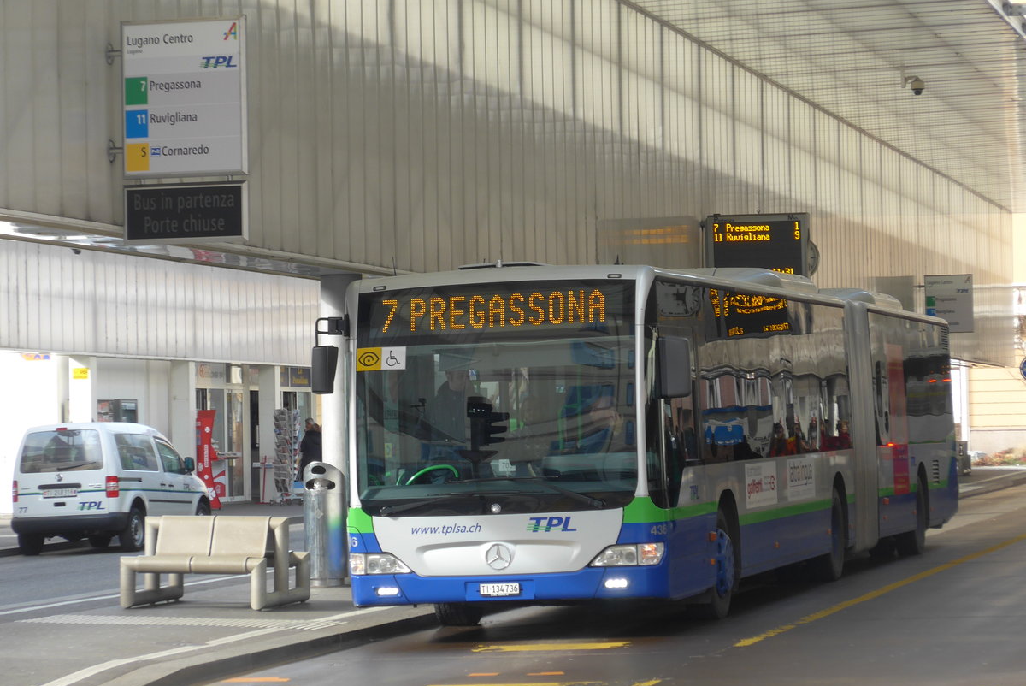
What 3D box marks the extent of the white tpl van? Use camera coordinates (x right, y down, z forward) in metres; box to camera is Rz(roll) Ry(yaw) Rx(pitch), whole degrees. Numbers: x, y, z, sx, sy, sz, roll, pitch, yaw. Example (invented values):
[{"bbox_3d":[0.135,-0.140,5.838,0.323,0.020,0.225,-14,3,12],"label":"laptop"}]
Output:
[{"bbox_3d":[-5.945,2.136,51.524,1.790,1.840,4.410,-3,-2,15],"label":"white tpl van"}]

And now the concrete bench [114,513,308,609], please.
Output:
[{"bbox_3d":[-2.582,1.901,30.192,1.310,0.770,1.290,-1,-2,14],"label":"concrete bench"}]

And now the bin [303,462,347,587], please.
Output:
[{"bbox_3d":[-1.791,1.733,33.300,0.430,1.190,0.430,-1,-2,0],"label":"bin"}]

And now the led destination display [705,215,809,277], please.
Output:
[{"bbox_3d":[3.451,-1.304,48.597,1.420,0.950,0.200,-1,-2,14],"label":"led destination display"}]

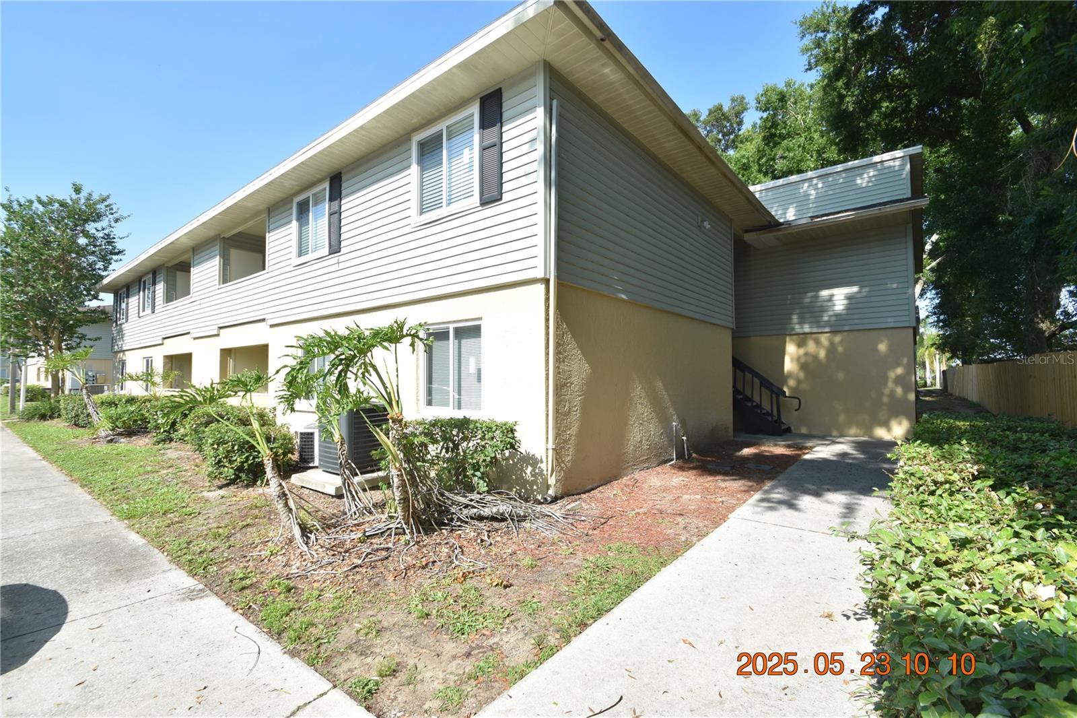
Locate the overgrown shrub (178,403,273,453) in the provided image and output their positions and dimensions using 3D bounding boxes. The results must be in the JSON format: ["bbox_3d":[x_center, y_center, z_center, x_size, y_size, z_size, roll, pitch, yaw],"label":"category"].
[{"bbox_3d":[-5.654,1.270,8.204,1.690,0.875,1.193,-2,-3,37],"label":"overgrown shrub"}]

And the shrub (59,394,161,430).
[{"bbox_3d":[-12.643,1.510,13.214,4.772,0.895,1.392,-2,-3,37],"label":"shrub"}]

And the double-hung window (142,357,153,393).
[{"bbox_3d":[-13.210,0.555,15.267,1.243,1.203,0.099,-2,-3,37],"label":"double-hung window"}]

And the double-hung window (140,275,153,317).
[{"bbox_3d":[-13.607,-2.195,15.579,1.392,1.362,0.109,-2,-3,37],"label":"double-hung window"}]

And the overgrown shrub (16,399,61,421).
[{"bbox_3d":[-17.285,1.737,15.809,1.988,0.716,1.292,-2,-3,37],"label":"overgrown shrub"}]

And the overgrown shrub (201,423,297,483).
[{"bbox_3d":[-4.028,1.231,6.402,1.193,0.785,1.094,-2,-3,37],"label":"overgrown shrub"}]

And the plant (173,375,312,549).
[{"bbox_3d":[-2.376,0.825,3.648,1.044,1.422,0.944,1,-3,-33],"label":"plant"}]

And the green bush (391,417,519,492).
[{"bbox_3d":[-0.955,1.135,5.450,1.372,0.855,0.517,-2,-3,37],"label":"green bush"}]

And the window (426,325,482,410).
[{"bbox_3d":[-1.171,0.118,6.111,1.223,1.213,0.099,-2,-3,37],"label":"window"}]

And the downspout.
[{"bbox_3d":[0.157,-0.742,5.108,0.089,4.563,0.169,-2,-3,37],"label":"downspout"}]

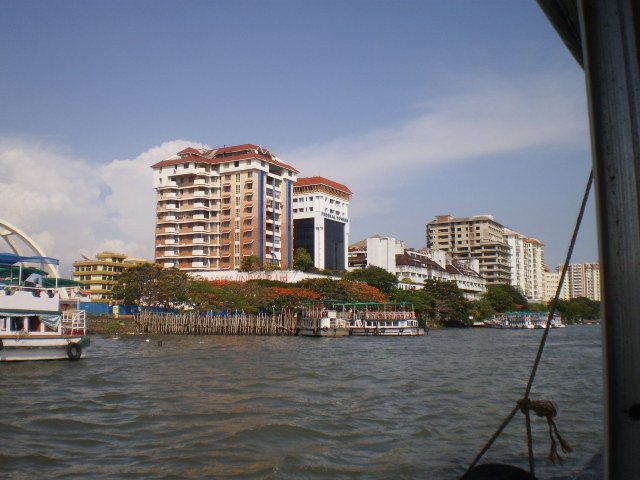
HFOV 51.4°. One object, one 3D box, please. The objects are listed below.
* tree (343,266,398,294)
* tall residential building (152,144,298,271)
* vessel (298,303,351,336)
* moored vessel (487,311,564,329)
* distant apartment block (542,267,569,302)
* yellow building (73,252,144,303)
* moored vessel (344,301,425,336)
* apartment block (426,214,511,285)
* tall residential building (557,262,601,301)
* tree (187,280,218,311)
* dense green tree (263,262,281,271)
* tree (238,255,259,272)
[{"bbox_3d":[10.394,11.586,137.608,11.500,12.250,10.500,0,-7,0],"label":"tree"},{"bbox_3d":[-25.300,-1.524,181.010,30.000,48.760,24.000,-4,-8,30],"label":"tall residential building"},{"bbox_3d":[0.512,11.643,97.306,7.900,4.600,3.900,0,-7,-3],"label":"vessel"},{"bbox_3d":[60.684,23.446,196.607,21.000,5.150,5.000,1,-7,-9],"label":"moored vessel"},{"bbox_3d":[153.883,37.310,438.706,15.000,33.920,15.000,-4,-8,30],"label":"distant apartment block"},{"bbox_3d":[-71.238,16.607,227.661,25.000,24.030,18.000,2,-7,-14],"label":"yellow building"},{"bbox_3d":[9.819,11.672,98.310,11.800,4.780,3.800,0,-7,2],"label":"moored vessel"},{"bbox_3d":[75.000,14.534,336.710,35.000,54.500,24.000,-4,-8,30],"label":"apartment block"},{"bbox_3d":[247.692,51.065,638.507,41.000,54.890,20.000,-3,-7,20],"label":"tall residential building"},{"bbox_3d":[-20.678,11.244,117.502,5.900,8.070,5.600,0,-7,0],"label":"tree"},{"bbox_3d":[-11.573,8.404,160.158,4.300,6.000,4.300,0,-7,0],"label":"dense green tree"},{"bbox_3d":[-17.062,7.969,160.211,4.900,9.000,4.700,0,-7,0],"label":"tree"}]

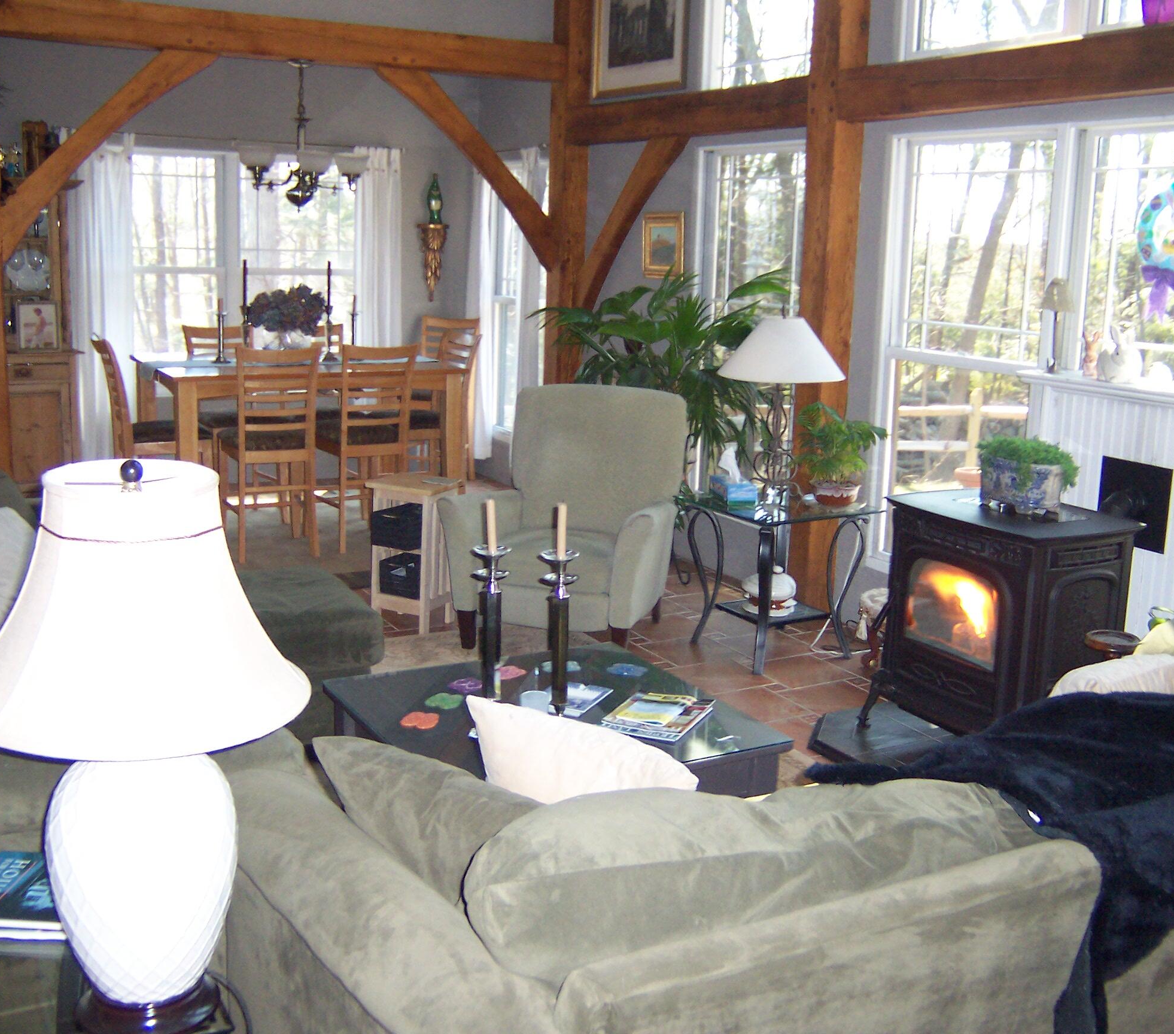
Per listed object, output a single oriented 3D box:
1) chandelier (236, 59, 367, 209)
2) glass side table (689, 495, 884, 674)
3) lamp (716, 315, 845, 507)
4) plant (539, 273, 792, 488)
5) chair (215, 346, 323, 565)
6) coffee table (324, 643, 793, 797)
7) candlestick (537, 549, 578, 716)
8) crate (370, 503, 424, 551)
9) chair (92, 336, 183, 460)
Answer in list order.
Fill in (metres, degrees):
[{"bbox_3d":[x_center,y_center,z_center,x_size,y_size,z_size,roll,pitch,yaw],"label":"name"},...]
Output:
[{"bbox_3d":[-1.516,-2.011,6.943,0.710,0.775,0.690,2,12,0],"label":"chandelier"},{"bbox_3d":[0.724,0.243,5.250,0.635,0.595,0.635,-7,14,-34],"label":"glass side table"},{"bbox_3d":[0.790,-0.431,5.314,0.525,0.755,0.525,2,12,0],"label":"lamp"},{"bbox_3d":[0.329,-0.507,6.028,1.160,1.230,1.000,1,12,0],"label":"plant"},{"bbox_3d":[-1.635,-0.353,6.691,0.460,1.070,0.560,-5,13,-27],"label":"chair"},{"bbox_3d":[-0.107,0.698,3.358,0.875,0.430,0.875,-5,13,-28],"label":"coffee table"},{"bbox_3d":[-0.070,0.302,3.202,0.105,0.430,0.105,2,12,0],"label":"candlestick"},{"bbox_3d":[-0.753,0.037,5.412,0.180,0.140,0.220,7,13,27],"label":"crate"},{"bbox_3d":[-2.248,-0.394,6.812,0.560,1.085,0.470,-5,13,-29],"label":"chair"}]

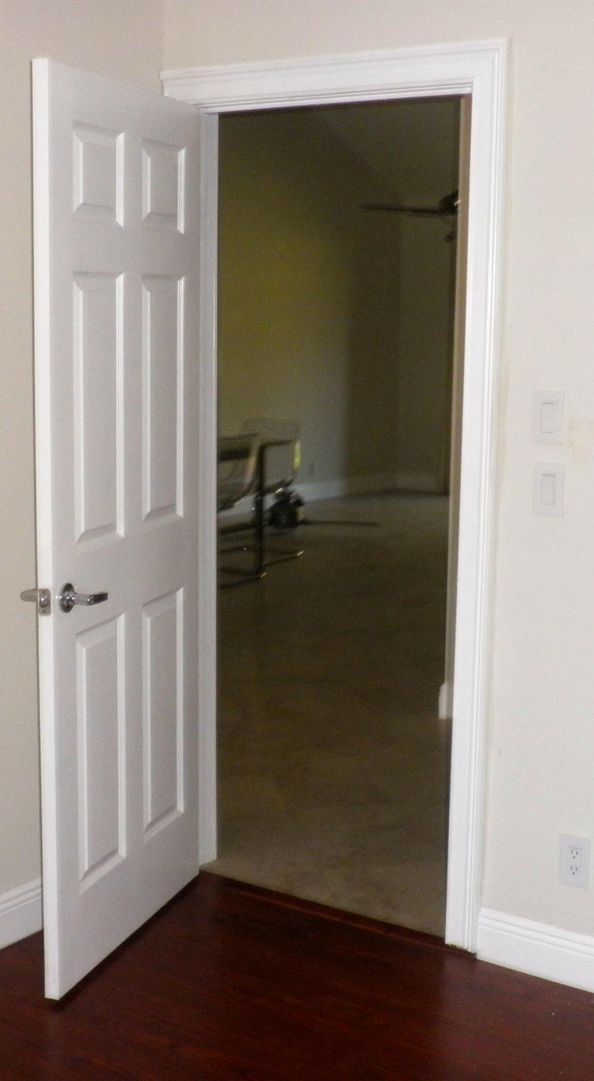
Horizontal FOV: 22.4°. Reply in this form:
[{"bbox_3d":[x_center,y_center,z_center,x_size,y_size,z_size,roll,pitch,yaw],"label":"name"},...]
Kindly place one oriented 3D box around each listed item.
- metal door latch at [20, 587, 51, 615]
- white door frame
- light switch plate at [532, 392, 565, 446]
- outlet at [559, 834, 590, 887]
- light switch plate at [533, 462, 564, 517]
[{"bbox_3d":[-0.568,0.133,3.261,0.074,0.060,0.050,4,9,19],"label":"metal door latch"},{"bbox_3d":[0.072,-0.096,3.775,0.978,2.145,0.120,7,11,33],"label":"white door frame"},{"bbox_3d":[0.566,-0.274,3.366,0.074,0.118,0.008,7,11,33],"label":"light switch plate"},{"bbox_3d":[0.643,0.743,3.466,0.074,0.117,0.008,7,11,33],"label":"outlet"},{"bbox_3d":[0.570,-0.115,3.387,0.074,0.118,0.008,7,11,33],"label":"light switch plate"}]

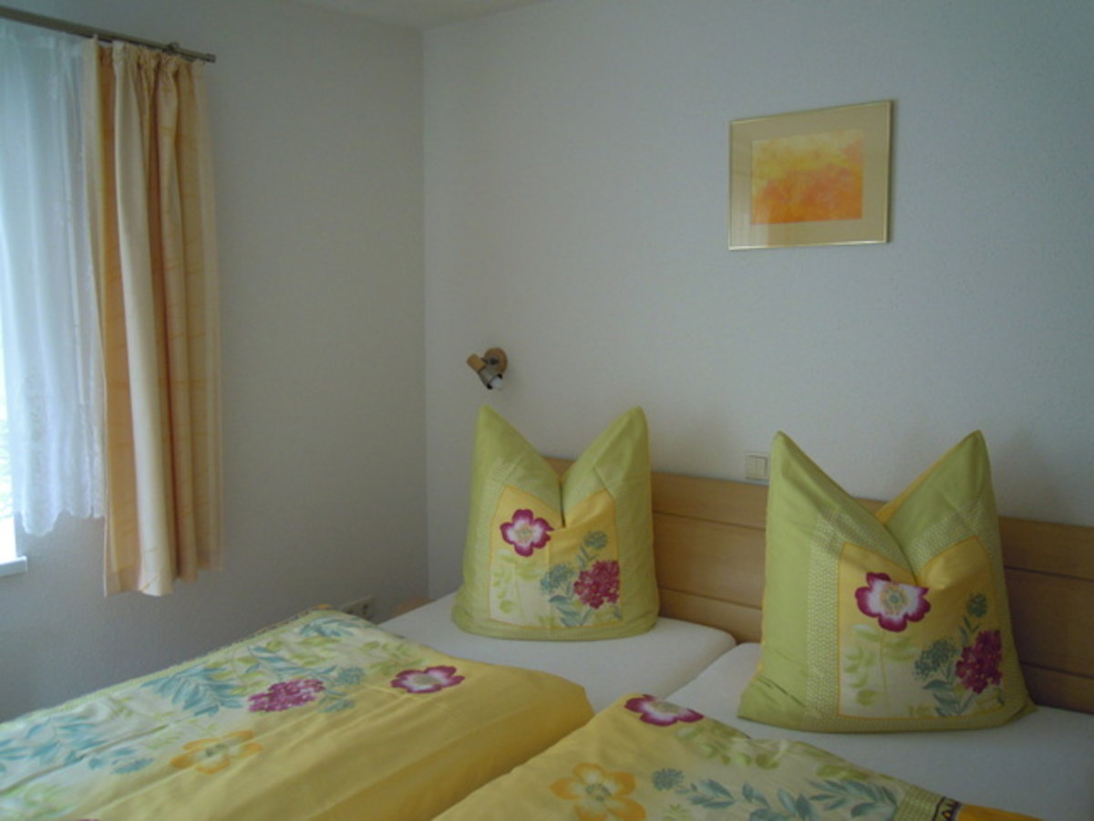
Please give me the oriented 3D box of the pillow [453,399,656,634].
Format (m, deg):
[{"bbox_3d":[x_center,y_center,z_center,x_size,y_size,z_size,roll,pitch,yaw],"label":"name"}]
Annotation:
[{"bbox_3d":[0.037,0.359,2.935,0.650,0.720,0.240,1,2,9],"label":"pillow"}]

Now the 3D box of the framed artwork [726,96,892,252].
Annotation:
[{"bbox_3d":[0.762,-0.680,2.597,0.478,0.389,0.024,5,8,36],"label":"framed artwork"}]

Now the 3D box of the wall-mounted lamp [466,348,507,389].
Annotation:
[{"bbox_3d":[-0.223,-0.165,3.325,0.115,0.152,0.124,5,8,36],"label":"wall-mounted lamp"}]

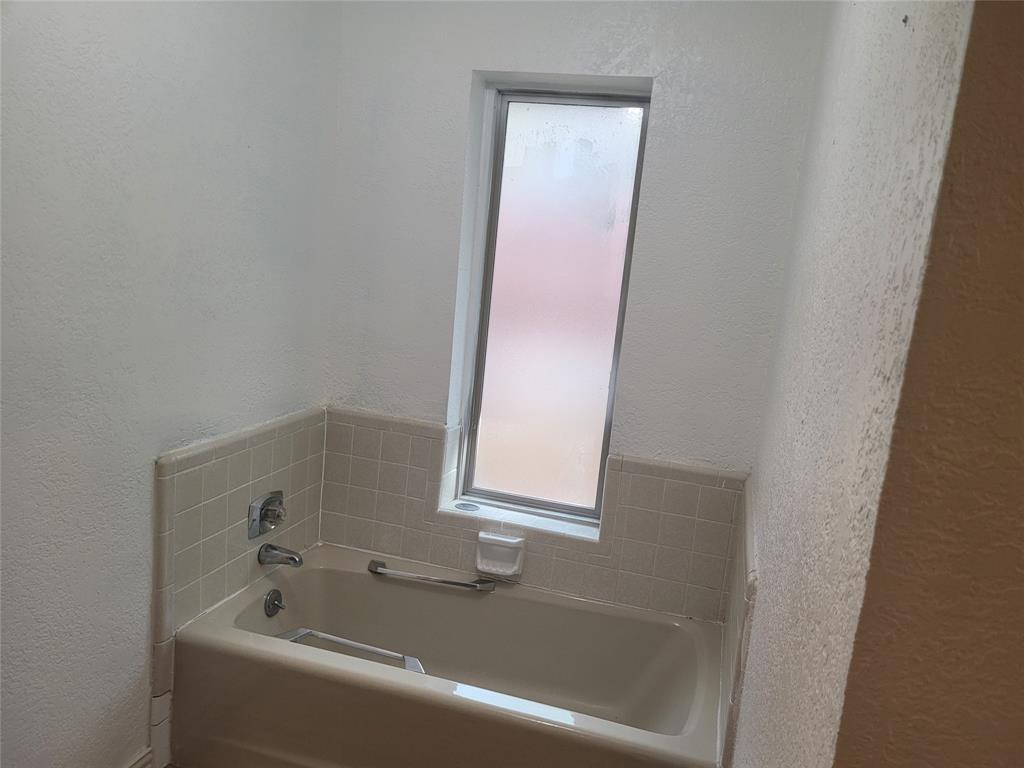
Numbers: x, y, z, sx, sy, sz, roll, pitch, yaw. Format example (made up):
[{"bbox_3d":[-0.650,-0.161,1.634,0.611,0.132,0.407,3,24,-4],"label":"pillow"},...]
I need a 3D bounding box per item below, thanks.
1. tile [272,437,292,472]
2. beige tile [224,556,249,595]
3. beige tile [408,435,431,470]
[{"bbox_3d":[-0.752,0.229,2.506,0.010,0.108,0.108,8,10,16],"label":"tile"},{"bbox_3d":[-0.840,0.579,2.341,0.008,0.108,0.108,8,10,15],"label":"beige tile"},{"bbox_3d":[-0.320,0.242,2.672,0.073,0.108,0.008,8,10,16],"label":"beige tile"}]

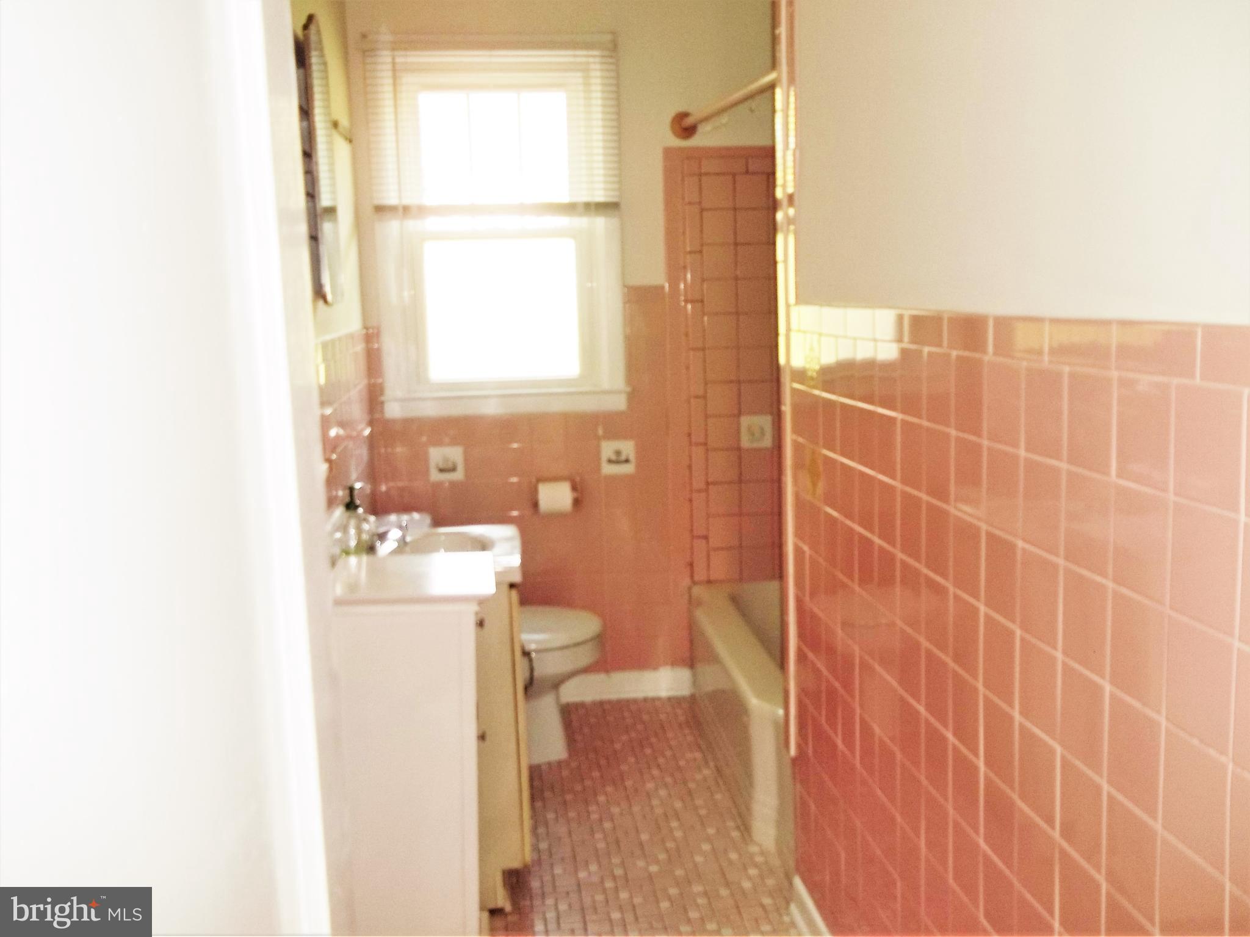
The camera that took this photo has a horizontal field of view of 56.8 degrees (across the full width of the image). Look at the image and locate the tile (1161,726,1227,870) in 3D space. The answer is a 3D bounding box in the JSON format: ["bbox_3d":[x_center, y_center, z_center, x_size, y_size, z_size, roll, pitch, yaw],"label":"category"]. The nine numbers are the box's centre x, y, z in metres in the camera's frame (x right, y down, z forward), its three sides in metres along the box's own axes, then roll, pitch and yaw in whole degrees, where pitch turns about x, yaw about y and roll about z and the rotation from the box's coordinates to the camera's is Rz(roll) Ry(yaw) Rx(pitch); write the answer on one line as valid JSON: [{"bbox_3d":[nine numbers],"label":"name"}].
[{"bbox_3d":[0.532,0.305,1.067,0.010,0.107,0.105,-3,9,-6],"label":"tile"}]

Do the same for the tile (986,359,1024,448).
[{"bbox_3d":[0.472,-0.080,1.427,0.010,0.107,0.105,-3,9,-6],"label":"tile"}]

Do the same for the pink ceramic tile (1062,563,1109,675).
[{"bbox_3d":[0.516,0.171,1.290,0.009,0.110,0.105,-3,9,-7],"label":"pink ceramic tile"}]

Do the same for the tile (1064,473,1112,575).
[{"bbox_3d":[0.520,0.061,1.292,0.010,0.110,0.108,-3,8,-6],"label":"tile"}]

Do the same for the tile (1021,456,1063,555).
[{"bbox_3d":[0.499,0.044,1.375,0.009,0.110,0.105,-3,9,-7],"label":"tile"}]

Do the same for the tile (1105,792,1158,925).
[{"bbox_3d":[0.523,0.398,1.186,0.010,0.107,0.105,-3,9,-6],"label":"tile"}]

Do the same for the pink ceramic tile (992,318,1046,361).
[{"bbox_3d":[0.493,-0.163,1.438,0.010,0.053,0.152,-3,8,-6],"label":"pink ceramic tile"}]

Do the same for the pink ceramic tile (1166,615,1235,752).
[{"bbox_3d":[0.528,0.197,1.051,0.010,0.107,0.105,-3,9,-6],"label":"pink ceramic tile"}]

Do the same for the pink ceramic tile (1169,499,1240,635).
[{"bbox_3d":[0.544,0.092,1.076,0.010,0.110,0.108,-3,8,-6],"label":"pink ceramic tile"}]

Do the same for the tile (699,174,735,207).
[{"bbox_3d":[0.289,-0.873,3.635,0.106,0.107,0.010,-3,9,-6],"label":"tile"}]

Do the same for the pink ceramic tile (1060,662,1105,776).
[{"bbox_3d":[0.508,0.275,1.272,0.010,0.107,0.105,-3,9,-6],"label":"pink ceramic tile"}]

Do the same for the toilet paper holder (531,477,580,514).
[{"bbox_3d":[-0.220,0.084,3.683,0.152,0.112,0.090,-3,9,-6],"label":"toilet paper holder"}]

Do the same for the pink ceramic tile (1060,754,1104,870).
[{"bbox_3d":[0.511,0.383,1.288,0.010,0.107,0.105,-3,9,-6],"label":"pink ceramic tile"}]

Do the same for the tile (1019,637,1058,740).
[{"bbox_3d":[0.515,0.271,1.432,0.010,0.110,0.108,-3,8,-6],"label":"tile"}]

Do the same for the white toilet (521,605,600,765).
[{"bbox_3d":[-0.398,0.500,3.351,0.660,0.700,0.470,-3,8,-6],"label":"white toilet"}]

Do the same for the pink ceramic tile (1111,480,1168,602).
[{"bbox_3d":[0.532,0.076,1.184,0.010,0.110,0.108,-3,8,-6],"label":"pink ceramic tile"}]

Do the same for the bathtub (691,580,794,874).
[{"bbox_3d":[0.649,0.686,3.438,0.740,0.410,1.340,-3,9,-7],"label":"bathtub"}]

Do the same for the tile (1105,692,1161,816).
[{"bbox_3d":[0.520,0.290,1.169,0.010,0.107,0.105,-3,9,-6],"label":"tile"}]

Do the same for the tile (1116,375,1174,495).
[{"bbox_3d":[0.528,-0.036,1.167,0.010,0.110,0.108,-3,8,-6],"label":"tile"}]

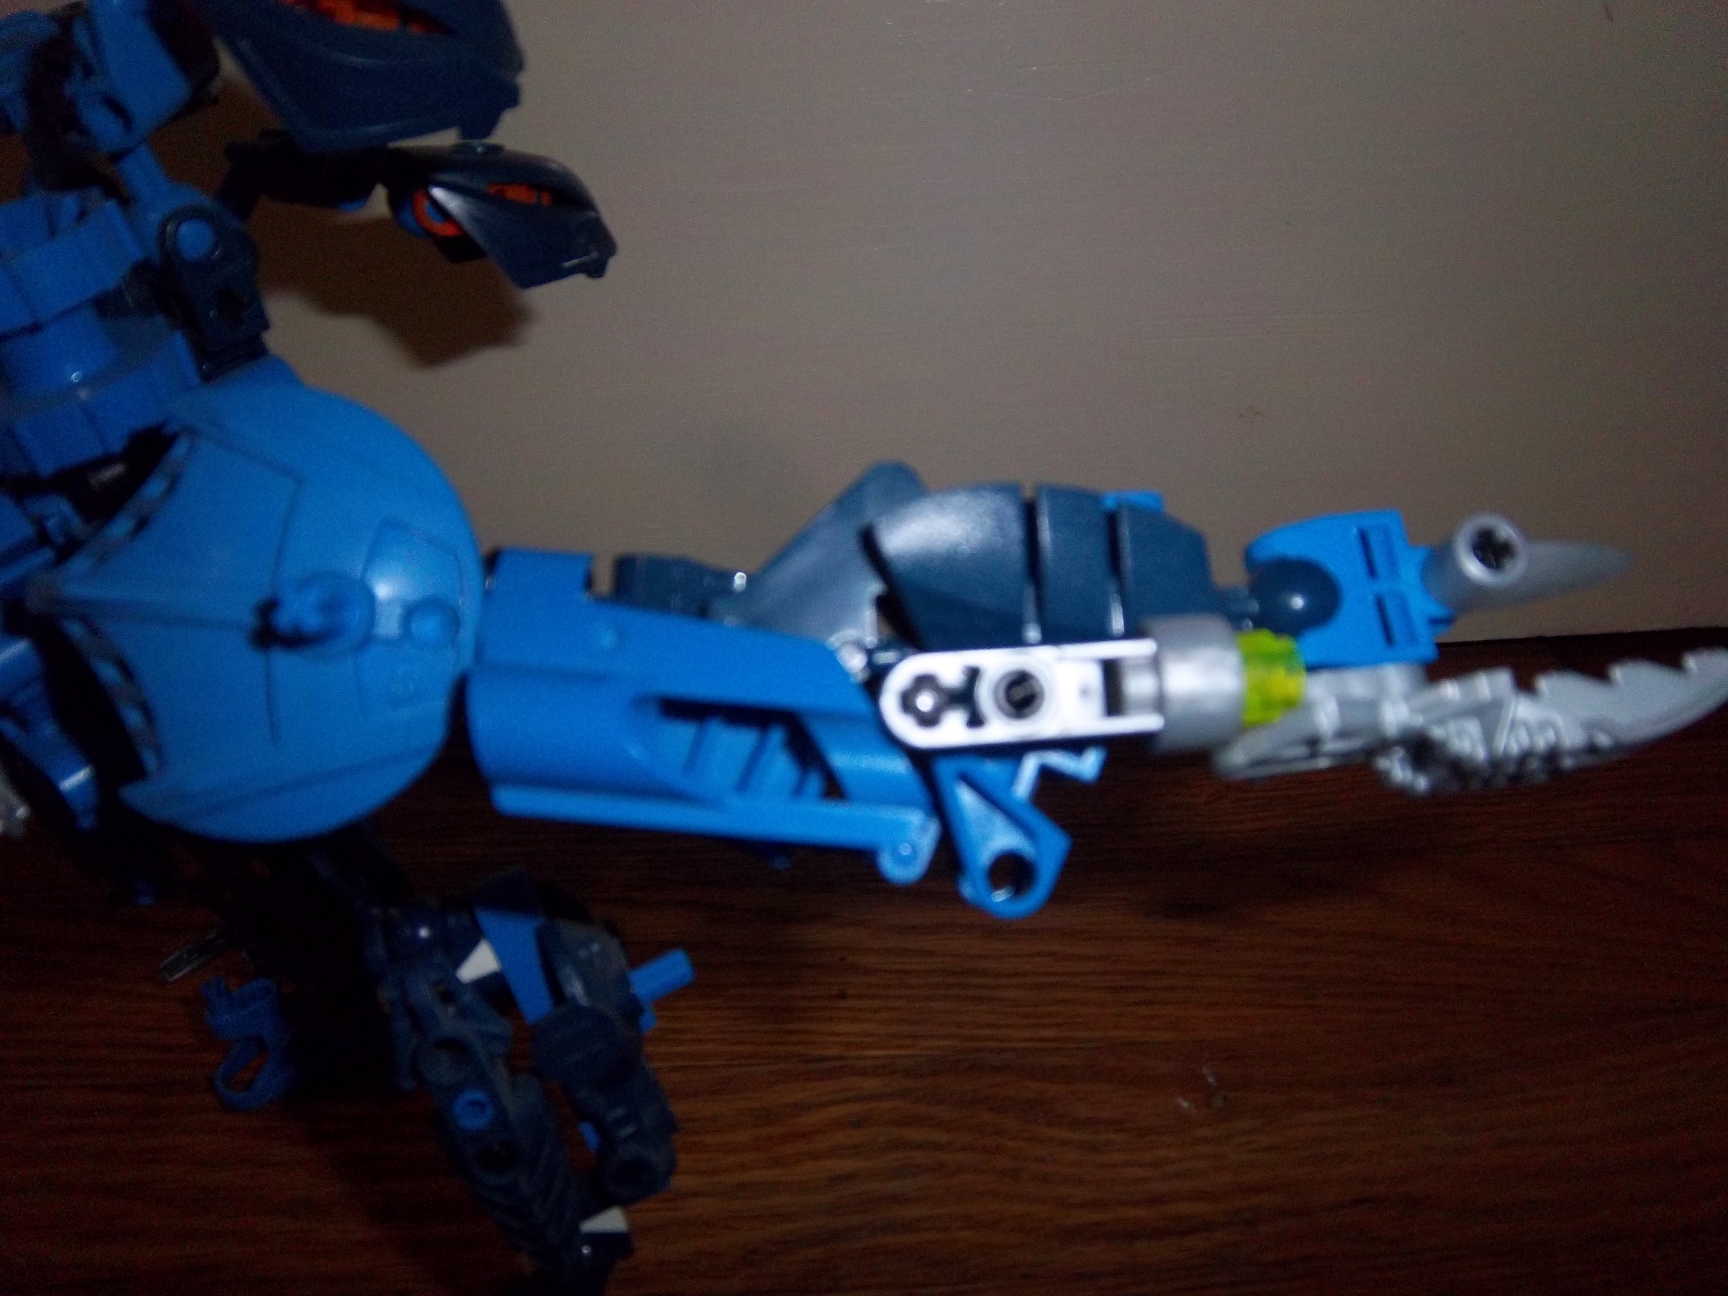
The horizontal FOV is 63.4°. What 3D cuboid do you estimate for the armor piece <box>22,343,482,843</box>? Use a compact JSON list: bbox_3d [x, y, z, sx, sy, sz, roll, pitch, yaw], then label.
[{"bbox_3d":[-0.064,-0.004,0.143,0.047,0.048,0.032,4,0,5],"label":"armor piece"}]

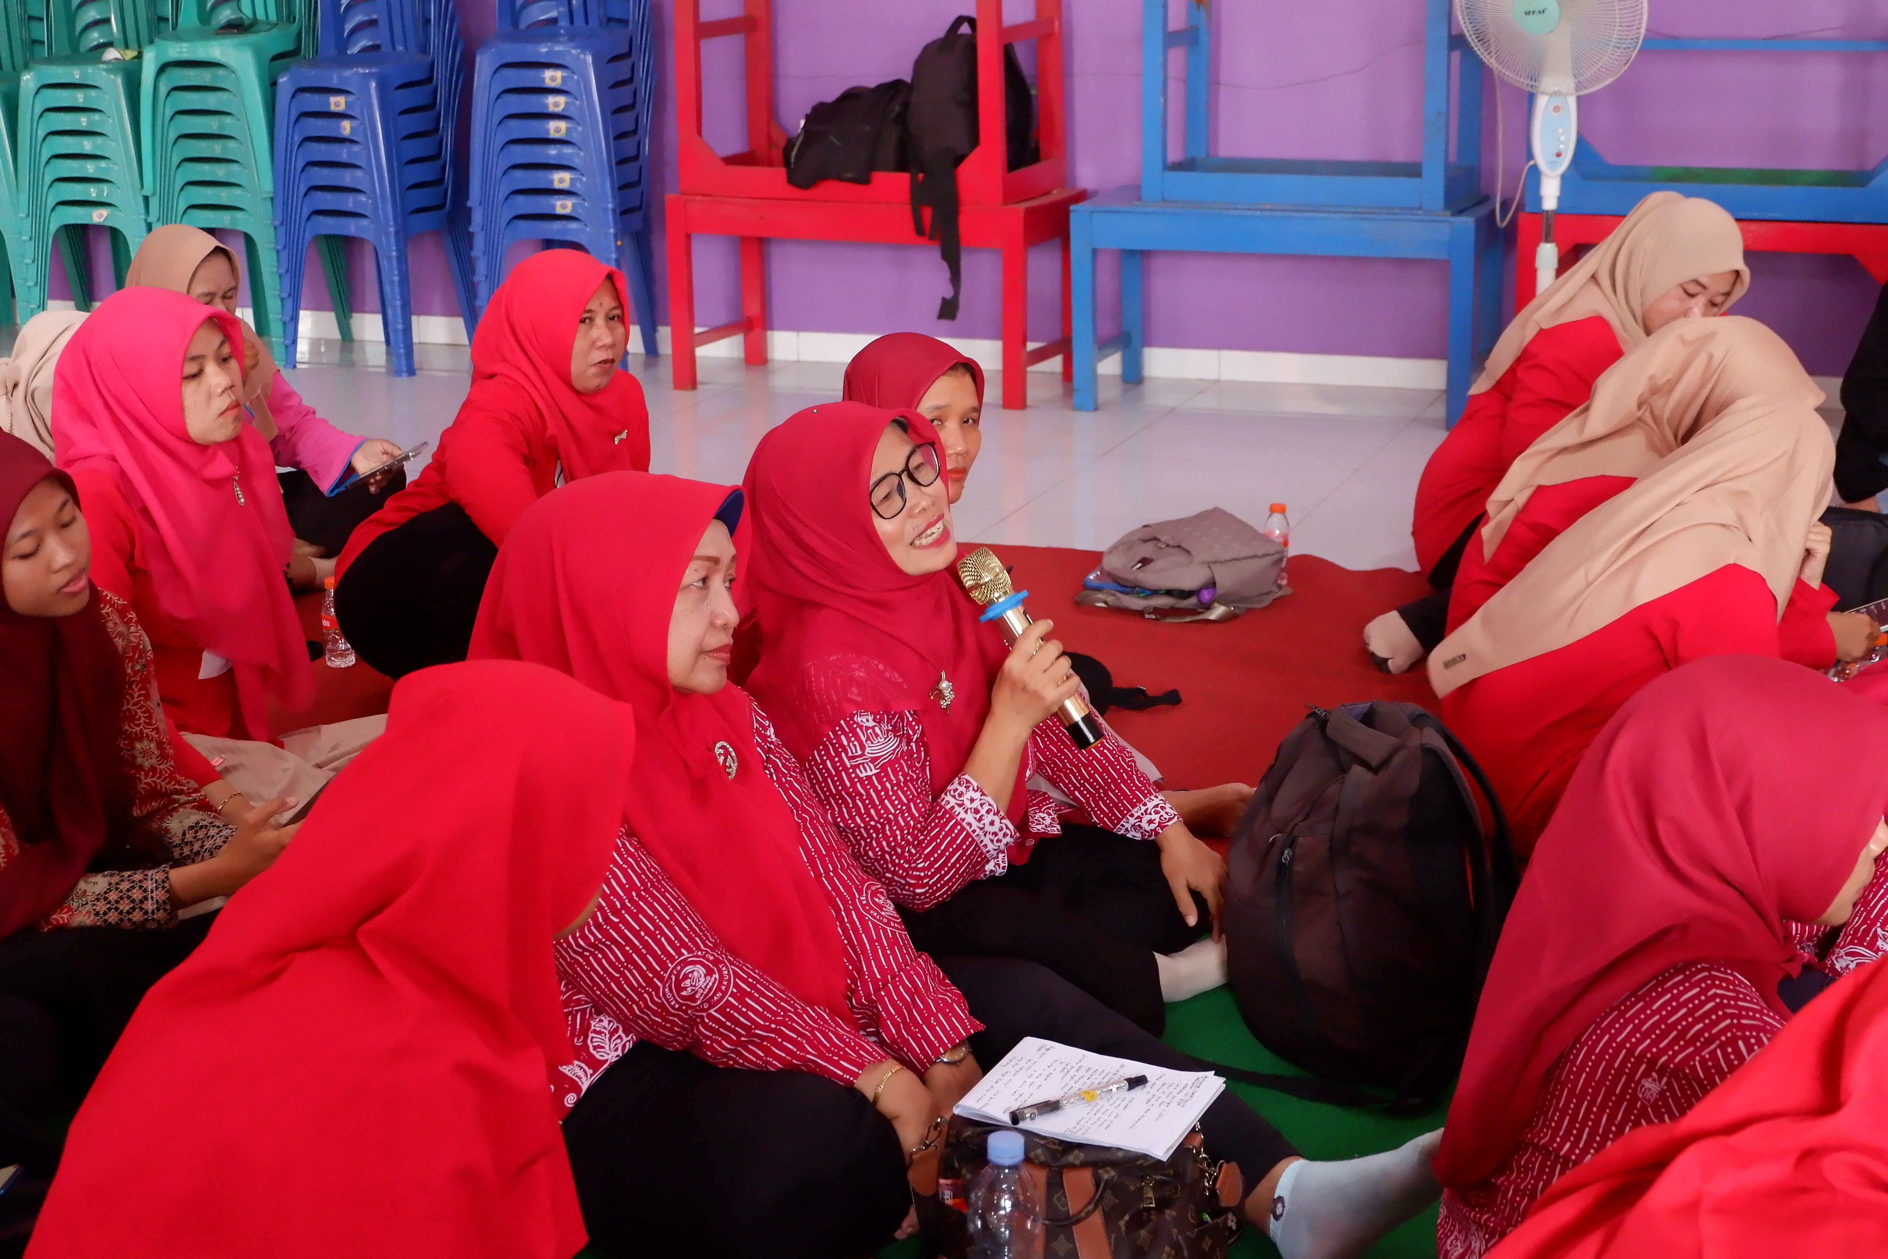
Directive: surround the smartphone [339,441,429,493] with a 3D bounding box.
[{"bbox_3d":[-0.987,-0.287,4.900,0.165,0.012,0.077,-29,6,-6],"label":"smartphone"}]

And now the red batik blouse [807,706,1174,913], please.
[{"bbox_3d":[0.041,0.179,3.250,0.380,0.380,0.440,11,19,37],"label":"red batik blouse"}]

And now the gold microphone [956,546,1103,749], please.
[{"bbox_3d":[0.100,0.023,3.200,0.062,0.260,0.062,-33,-13,1],"label":"gold microphone"}]

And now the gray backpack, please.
[{"bbox_3d":[0.444,-0.117,5.147,0.360,0.140,0.280,-8,17,-24],"label":"gray backpack"}]

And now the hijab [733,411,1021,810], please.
[{"bbox_3d":[-0.072,-0.014,3.200,0.330,0.470,0.370,11,19,37],"label":"hijab"}]

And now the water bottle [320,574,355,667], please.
[{"bbox_3d":[-1.038,-0.017,4.790,0.052,0.155,0.052,-1,15,0],"label":"water bottle"}]

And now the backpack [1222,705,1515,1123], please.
[{"bbox_3d":[0.485,0.259,3.183,0.270,0.440,0.300,-9,17,-25],"label":"backpack"}]

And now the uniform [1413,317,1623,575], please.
[{"bbox_3d":[1.132,-0.330,5.050,0.450,0.500,0.440,9,18,34],"label":"uniform"}]

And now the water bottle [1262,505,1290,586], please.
[{"bbox_3d":[0.623,-0.159,5.212,0.052,0.155,0.052,-1,15,0],"label":"water bottle"}]

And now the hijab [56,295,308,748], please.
[{"bbox_3d":[-1.059,-0.172,3.850,0.370,0.550,0.360,7,18,29],"label":"hijab"}]

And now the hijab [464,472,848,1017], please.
[{"bbox_3d":[-0.279,0.107,2.720,0.400,0.500,0.380,6,17,26],"label":"hijab"}]

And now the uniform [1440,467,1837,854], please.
[{"bbox_3d":[0.974,0.074,3.850,0.570,0.450,0.500,-1,15,0],"label":"uniform"}]

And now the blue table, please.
[{"bbox_3d":[0.859,-0.810,6.920,1.000,0.510,0.435,5,16,21],"label":"blue table"}]

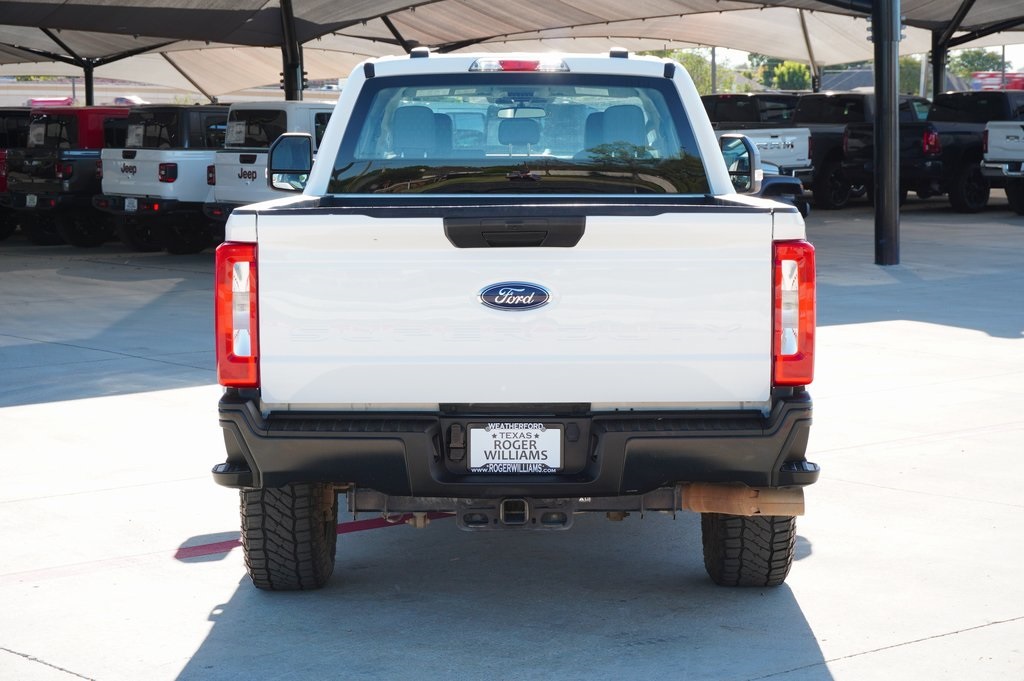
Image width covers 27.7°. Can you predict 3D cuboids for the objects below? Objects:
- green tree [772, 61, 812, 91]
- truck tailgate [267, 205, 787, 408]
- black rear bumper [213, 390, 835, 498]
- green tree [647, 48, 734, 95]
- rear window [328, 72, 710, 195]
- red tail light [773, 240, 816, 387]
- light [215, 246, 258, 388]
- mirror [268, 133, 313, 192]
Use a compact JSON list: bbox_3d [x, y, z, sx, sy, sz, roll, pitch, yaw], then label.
[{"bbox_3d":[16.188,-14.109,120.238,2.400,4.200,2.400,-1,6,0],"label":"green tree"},{"bbox_3d":[0.012,-0.109,6.791,1.710,0.650,0.100,-1,7,1],"label":"truck tailgate"},{"bbox_3d":[0.017,0.325,6.821,2.000,0.320,0.400,-1,7,1],"label":"black rear bumper"},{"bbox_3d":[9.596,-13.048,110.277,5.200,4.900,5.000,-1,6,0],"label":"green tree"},{"bbox_3d":[0.033,-0.911,9.130,1.660,0.535,0.120,0,-4,1],"label":"rear window"},{"bbox_3d":[0.941,-0.090,6.920,0.146,0.480,0.150,0,6,1],"label":"red tail light"},{"bbox_3d":[-0.900,-0.083,6.819,0.142,0.480,0.150,-1,7,1],"label":"light"},{"bbox_3d":[-1.185,-0.952,11.100,0.260,0.320,0.170,0,6,1],"label":"mirror"}]

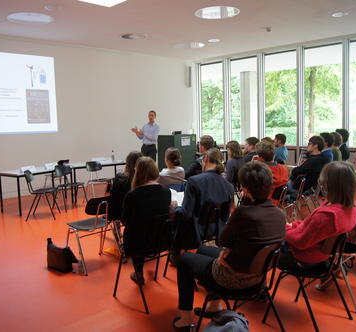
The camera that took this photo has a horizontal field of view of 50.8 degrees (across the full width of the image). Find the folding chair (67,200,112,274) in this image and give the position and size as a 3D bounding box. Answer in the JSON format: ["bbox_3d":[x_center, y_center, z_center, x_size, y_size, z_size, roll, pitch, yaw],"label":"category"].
[{"bbox_3d":[-0.926,0.700,4.100,0.530,0.790,0.500,4,9,42],"label":"folding chair"}]

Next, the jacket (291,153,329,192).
[{"bbox_3d":[1.964,0.096,5.550,0.450,0.620,0.480,4,9,43],"label":"jacket"}]

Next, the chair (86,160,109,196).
[{"bbox_3d":[-1.544,0.316,7.625,0.520,0.790,0.490,4,8,39],"label":"chair"}]

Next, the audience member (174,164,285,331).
[{"bbox_3d":[0.365,0.591,2.659,0.780,1.250,0.540,4,9,43],"label":"audience member"}]

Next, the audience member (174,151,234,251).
[{"bbox_3d":[0.134,0.461,3.759,0.860,1.270,0.520,4,9,42],"label":"audience member"}]

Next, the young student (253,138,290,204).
[{"bbox_3d":[1.011,0.322,4.654,0.860,1.275,0.540,4,9,42],"label":"young student"}]

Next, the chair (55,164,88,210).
[{"bbox_3d":[-2.056,0.385,7.143,0.520,0.790,0.490,3,8,35],"label":"chair"}]

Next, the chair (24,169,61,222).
[{"bbox_3d":[-2.305,0.480,6.318,0.530,0.800,0.490,-2,7,-2],"label":"chair"}]

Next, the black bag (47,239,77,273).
[{"bbox_3d":[-1.254,0.958,4.058,0.300,0.310,0.160,3,8,35],"label":"black bag"}]

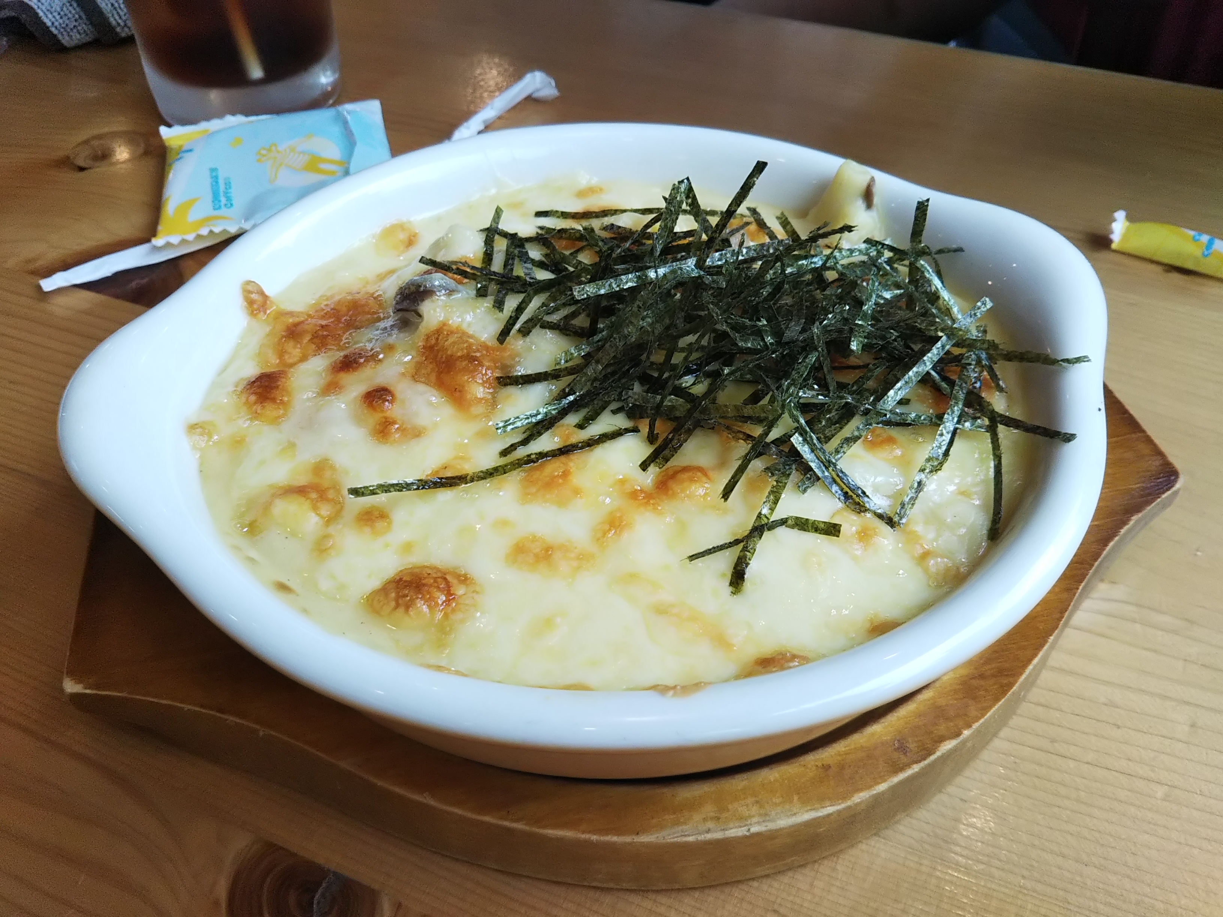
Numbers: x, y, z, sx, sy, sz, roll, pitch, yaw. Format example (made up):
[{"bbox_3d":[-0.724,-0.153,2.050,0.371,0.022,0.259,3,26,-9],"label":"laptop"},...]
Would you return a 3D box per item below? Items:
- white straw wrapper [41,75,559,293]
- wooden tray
[{"bbox_3d":[-0.087,-0.095,0.343,0.194,0.011,0.018,-32,51,-31],"label":"white straw wrapper"},{"bbox_3d":[0.003,0.000,0.225,0.210,0.016,0.179,-9,44,-10],"label":"wooden tray"}]

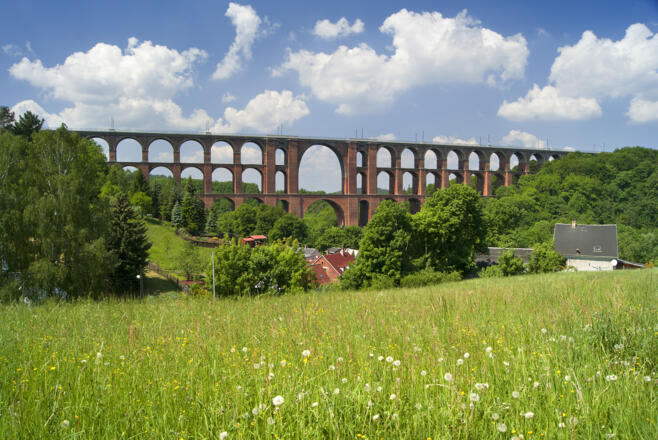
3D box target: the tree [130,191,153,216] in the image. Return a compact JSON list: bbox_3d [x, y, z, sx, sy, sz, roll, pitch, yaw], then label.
[{"bbox_3d":[-51.250,-4.373,135.000,6.000,7.200,6.000,0,2,0],"label":"tree"}]

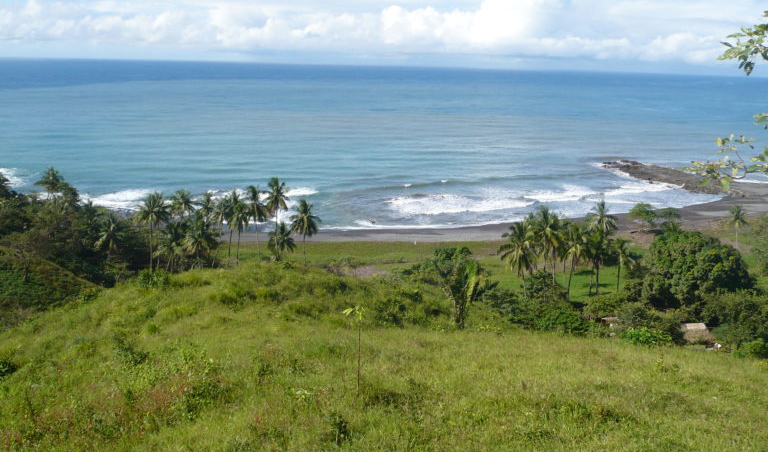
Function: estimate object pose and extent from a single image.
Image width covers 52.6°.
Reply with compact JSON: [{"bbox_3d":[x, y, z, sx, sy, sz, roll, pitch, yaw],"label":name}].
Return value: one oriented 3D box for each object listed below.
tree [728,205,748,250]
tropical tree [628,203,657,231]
[{"bbox_3d":[92.967,0.297,203.635,5.280,12.050,5.280,1,12,0],"label":"tree"},{"bbox_3d":[74.747,-2.586,224.529,8.130,8.540,8.130,1,12,0],"label":"tropical tree"}]

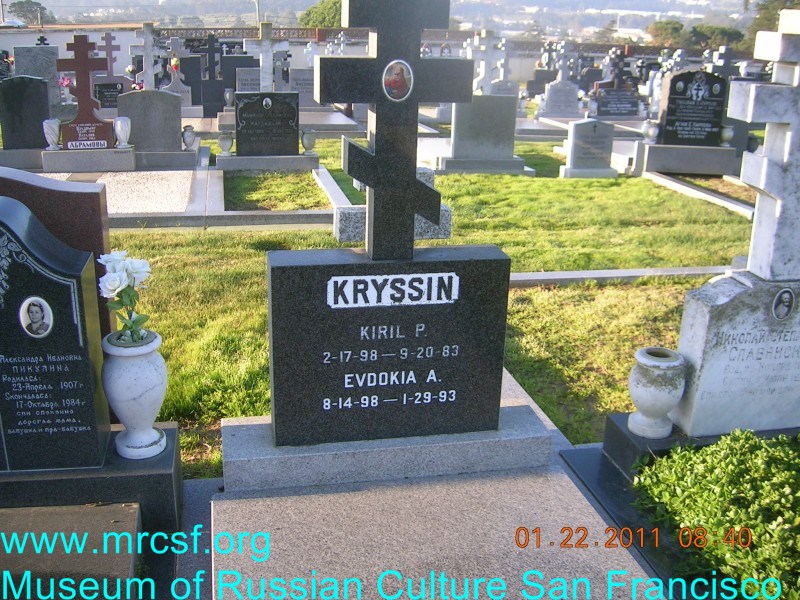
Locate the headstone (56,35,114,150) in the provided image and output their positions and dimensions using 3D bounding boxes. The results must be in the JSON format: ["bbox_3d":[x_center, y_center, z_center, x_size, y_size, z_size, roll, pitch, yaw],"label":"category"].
[{"bbox_3d":[-3.316,-2.188,8.528,0.510,1.154,0.180,-2,18,-12],"label":"headstone"}]

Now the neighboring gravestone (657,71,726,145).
[{"bbox_3d":[3.435,-2.249,9.500,0.720,0.870,0.190,-2,19,-11],"label":"neighboring gravestone"}]

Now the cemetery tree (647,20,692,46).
[{"bbox_3d":[23.235,-22.283,70.000,3.900,4.200,3.900,2,18,-1],"label":"cemetery tree"}]

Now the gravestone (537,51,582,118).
[{"bbox_3d":[2.857,-3.872,14.400,0.780,1.300,0.330,-2,19,-11],"label":"gravestone"}]

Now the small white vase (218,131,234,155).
[{"bbox_3d":[-1.951,-1.753,9.079,0.161,0.255,0.161,-2,18,-12],"label":"small white vase"}]

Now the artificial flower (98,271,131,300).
[{"bbox_3d":[-0.840,-0.046,2.380,0.095,0.085,0.075,-4,19,-16],"label":"artificial flower"}]

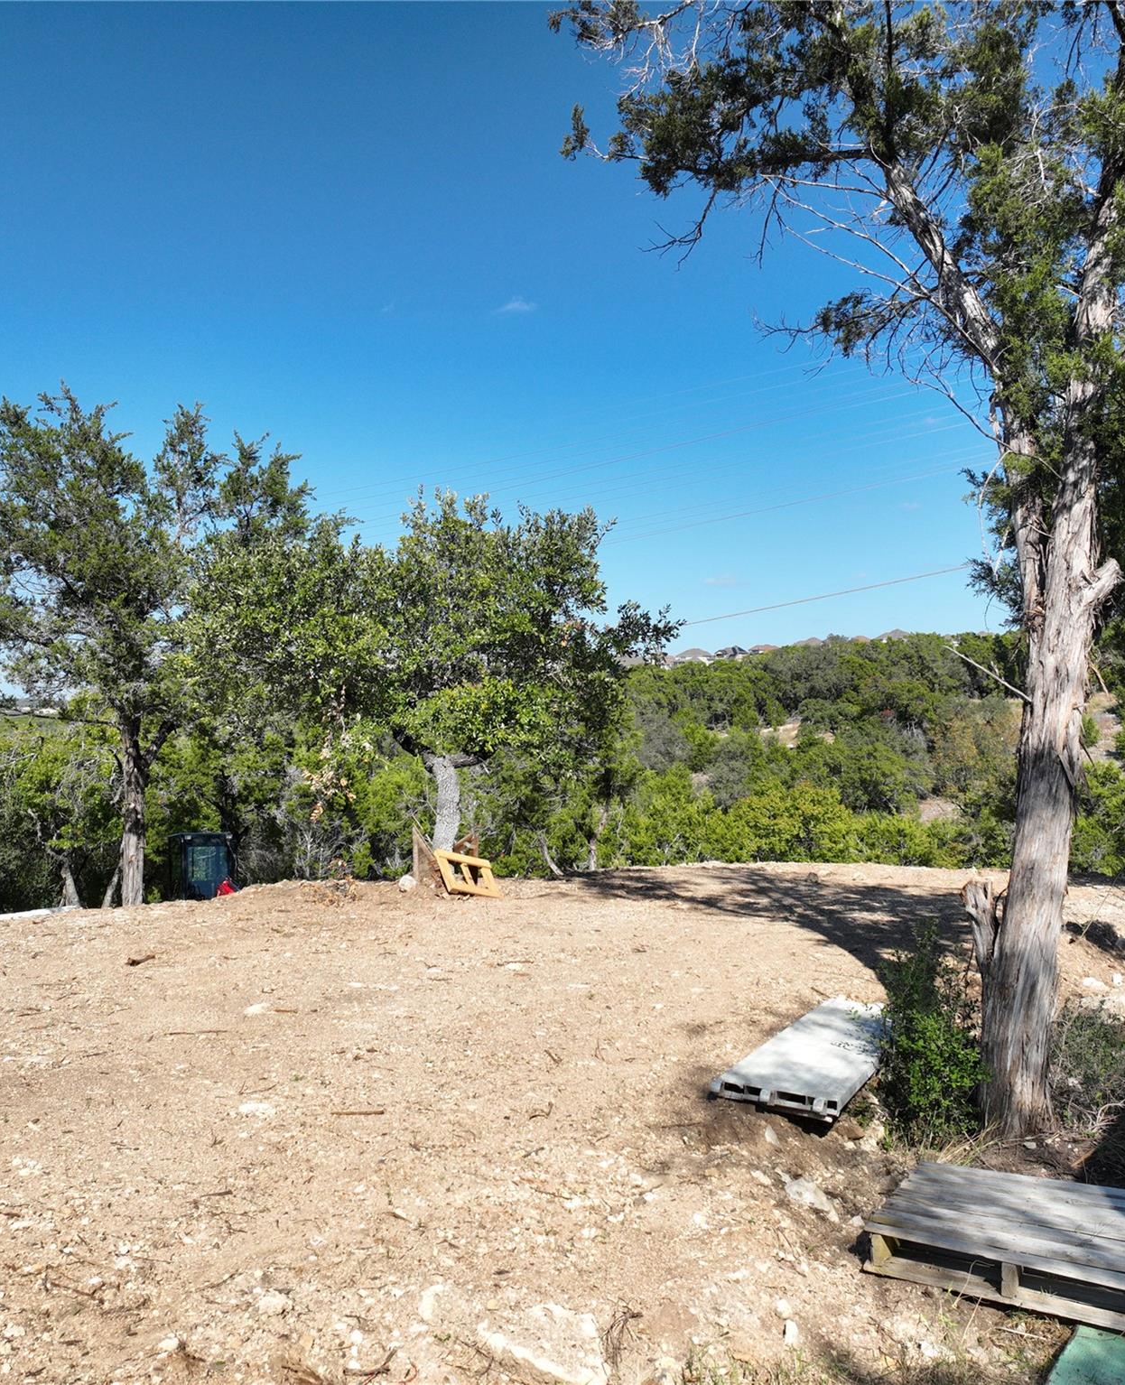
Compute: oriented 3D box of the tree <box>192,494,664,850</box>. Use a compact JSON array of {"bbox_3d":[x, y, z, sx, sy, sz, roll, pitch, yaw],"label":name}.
[{"bbox_3d":[-1.270,-0.080,12.700,4.600,3.800,3.700,0,0,0],"label":"tree"}]

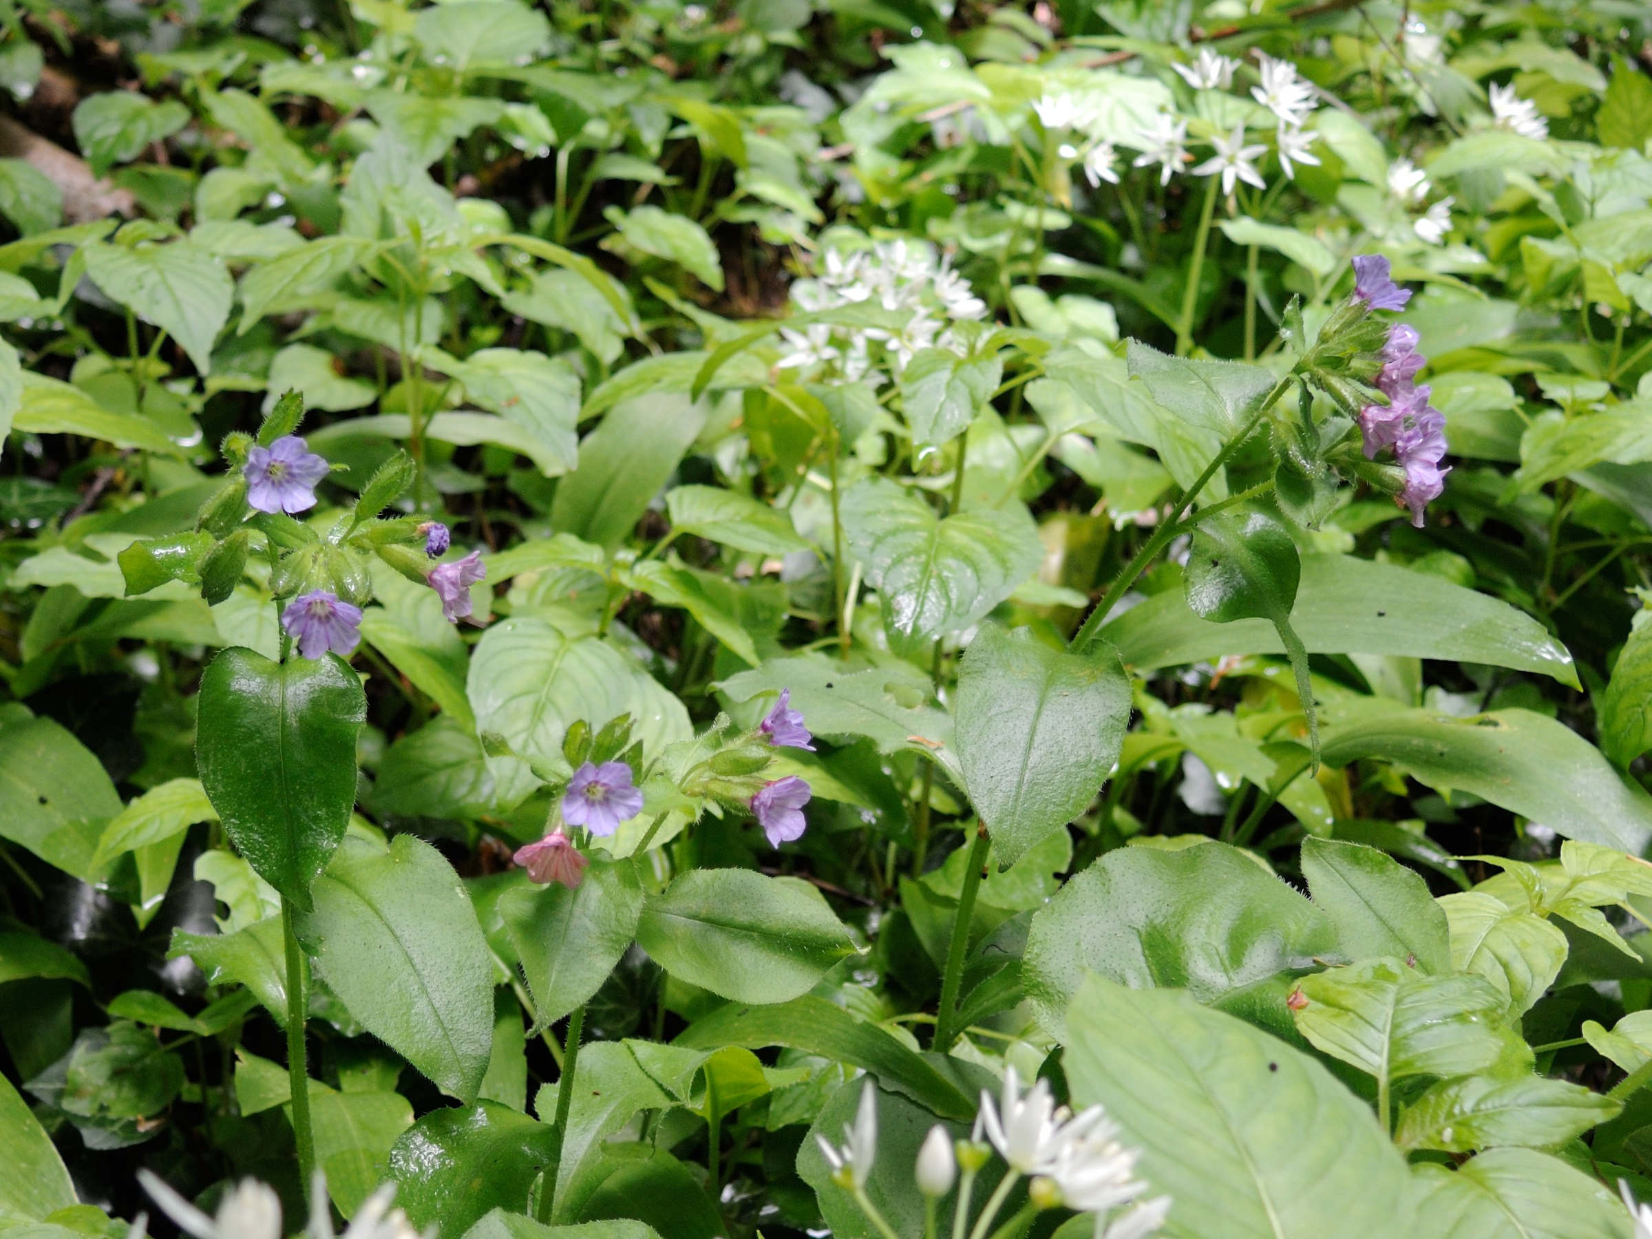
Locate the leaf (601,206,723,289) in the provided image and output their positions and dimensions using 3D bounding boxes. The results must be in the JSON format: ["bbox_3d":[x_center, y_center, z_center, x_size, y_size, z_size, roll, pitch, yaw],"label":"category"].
[{"bbox_3d":[-0.058,-0.133,0.480,0.048,0.014,0.024,32,44,18],"label":"leaf"}]

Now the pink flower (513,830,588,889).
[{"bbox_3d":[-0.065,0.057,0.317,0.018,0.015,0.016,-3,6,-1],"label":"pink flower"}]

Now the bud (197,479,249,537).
[{"bbox_3d":[-0.128,-0.024,0.283,0.007,0.015,0.007,44,12,0],"label":"bud"}]

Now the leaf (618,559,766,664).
[{"bbox_3d":[-0.035,-0.003,0.368,0.049,0.013,0.026,34,42,15],"label":"leaf"}]

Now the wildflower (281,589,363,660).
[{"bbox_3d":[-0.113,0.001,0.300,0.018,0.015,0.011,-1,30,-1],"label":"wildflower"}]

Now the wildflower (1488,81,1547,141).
[{"bbox_3d":[0.259,-0.190,0.500,0.021,0.019,0.018,6,24,-2],"label":"wildflower"}]

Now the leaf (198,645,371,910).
[{"bbox_3d":[-0.121,0.036,0.299,0.038,0.059,0.011,-9,-11,-1],"label":"leaf"}]

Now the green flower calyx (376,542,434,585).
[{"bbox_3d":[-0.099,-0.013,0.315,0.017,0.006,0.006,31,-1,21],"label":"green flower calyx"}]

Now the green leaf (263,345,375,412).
[{"bbox_3d":[-0.158,-0.076,0.420,0.034,0.009,0.023,18,44,12],"label":"green leaf"}]

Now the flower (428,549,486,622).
[{"bbox_3d":[-0.078,-0.007,0.282,0.011,0.015,0.015,22,40,22],"label":"flower"}]

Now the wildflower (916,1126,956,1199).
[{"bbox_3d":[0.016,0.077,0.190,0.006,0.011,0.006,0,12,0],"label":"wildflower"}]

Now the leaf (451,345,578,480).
[{"bbox_3d":[-0.100,-0.073,0.442,0.070,0.013,0.039,40,71,22],"label":"leaf"}]

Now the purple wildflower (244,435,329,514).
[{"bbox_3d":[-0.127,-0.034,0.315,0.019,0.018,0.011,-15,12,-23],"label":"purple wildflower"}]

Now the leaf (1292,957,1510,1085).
[{"bbox_3d":[0.134,0.093,0.310,0.049,0.015,0.034,2,37,2],"label":"leaf"}]

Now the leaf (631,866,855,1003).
[{"bbox_3d":[-0.018,0.070,0.299,0.051,0.010,0.029,11,58,1],"label":"leaf"}]

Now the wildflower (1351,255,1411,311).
[{"bbox_3d":[0.133,-0.081,0.320,0.010,0.016,0.016,-38,39,-6],"label":"wildflower"}]

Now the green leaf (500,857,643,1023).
[{"bbox_3d":[-0.059,0.069,0.292,0.030,0.009,0.040,20,63,7],"label":"green leaf"}]

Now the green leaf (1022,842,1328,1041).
[{"bbox_3d":[0.080,0.072,0.299,0.071,0.018,0.050,-1,48,-4],"label":"green leaf"}]

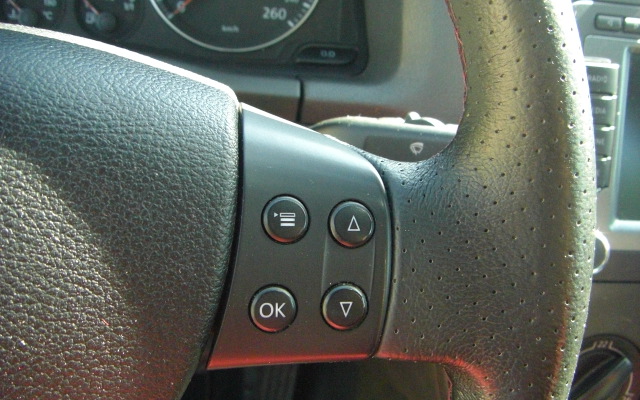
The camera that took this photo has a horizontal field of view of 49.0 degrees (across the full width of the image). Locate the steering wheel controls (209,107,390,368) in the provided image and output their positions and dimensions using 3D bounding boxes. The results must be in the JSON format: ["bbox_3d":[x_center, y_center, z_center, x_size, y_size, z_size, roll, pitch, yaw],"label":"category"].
[{"bbox_3d":[-0.006,0.011,0.202,0.051,0.072,0.021,1,0,-10],"label":"steering wheel controls"}]

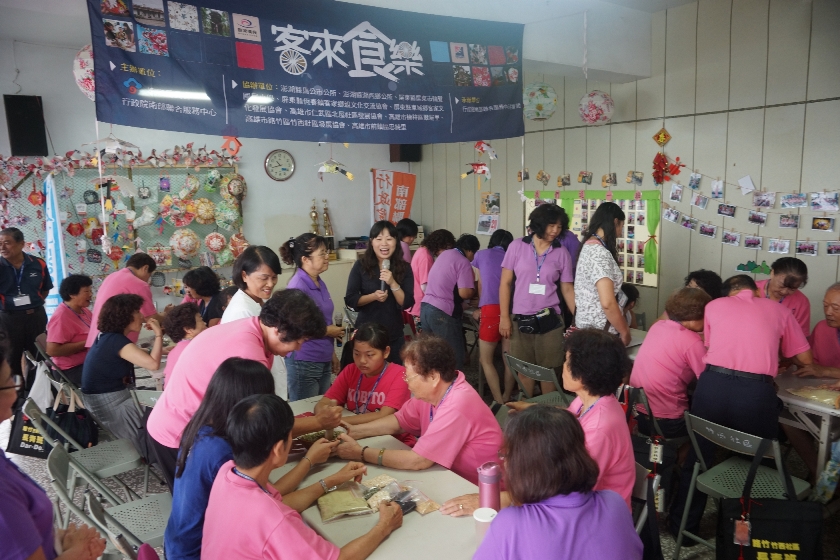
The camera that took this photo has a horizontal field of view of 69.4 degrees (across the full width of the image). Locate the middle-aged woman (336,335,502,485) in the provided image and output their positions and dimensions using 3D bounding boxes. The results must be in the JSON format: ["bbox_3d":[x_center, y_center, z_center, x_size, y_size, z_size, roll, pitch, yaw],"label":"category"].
[{"bbox_3d":[0.030,0.837,2.479,0.740,1.170,0.520,-3,9,-11],"label":"middle-aged woman"}]

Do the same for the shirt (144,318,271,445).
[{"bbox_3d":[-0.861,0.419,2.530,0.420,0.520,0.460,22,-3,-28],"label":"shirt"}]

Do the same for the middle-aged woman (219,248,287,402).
[{"bbox_3d":[-0.770,0.611,3.079,0.360,1.580,0.460,1,10,19],"label":"middle-aged woman"}]

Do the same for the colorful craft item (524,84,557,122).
[{"bbox_3d":[0.922,-1.377,4.680,0.290,0.290,0.290,-1,8,0],"label":"colorful craft item"}]

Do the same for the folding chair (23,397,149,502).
[{"bbox_3d":[-1.707,0.976,3.190,0.500,0.780,0.450,-7,10,-36],"label":"folding chair"}]

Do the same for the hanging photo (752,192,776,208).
[{"bbox_3d":[2.829,-0.652,4.977,0.015,0.120,0.165,-8,11,-35],"label":"hanging photo"}]

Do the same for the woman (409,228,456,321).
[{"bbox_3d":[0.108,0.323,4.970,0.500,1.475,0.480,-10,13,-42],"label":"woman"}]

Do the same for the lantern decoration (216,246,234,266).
[{"bbox_3d":[-1.958,-0.242,6.107,0.190,0.200,0.150,-8,10,-37],"label":"lantern decoration"}]

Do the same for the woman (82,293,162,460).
[{"bbox_3d":[-1.784,0.691,3.694,0.780,1.200,0.500,-7,10,-36],"label":"woman"}]

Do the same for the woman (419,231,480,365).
[{"bbox_3d":[0.228,0.350,4.854,0.700,1.440,0.500,-9,11,-41],"label":"woman"}]

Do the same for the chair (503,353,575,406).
[{"bbox_3d":[0.870,0.821,3.824,0.500,0.780,0.450,-7,10,-36],"label":"chair"}]

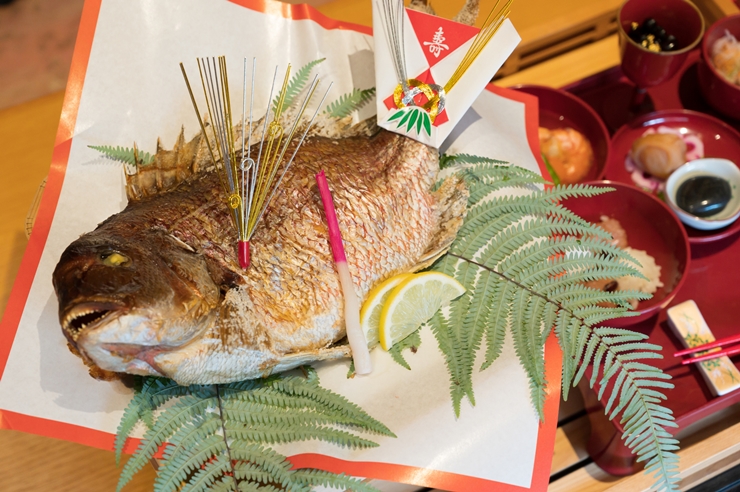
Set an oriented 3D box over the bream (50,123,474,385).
[{"bbox_3d":[-0.044,-0.021,0.715,0.300,0.080,0.140,-28,63,-16],"label":"bream"}]

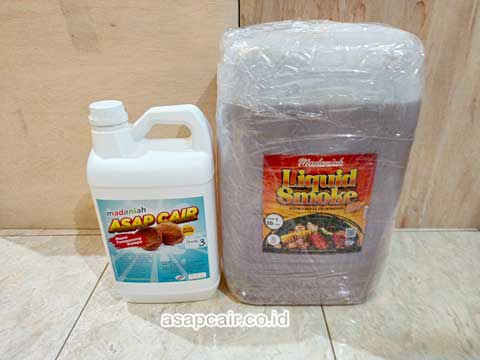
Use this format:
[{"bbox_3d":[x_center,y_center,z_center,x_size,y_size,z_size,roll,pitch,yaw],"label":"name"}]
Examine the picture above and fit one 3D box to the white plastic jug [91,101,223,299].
[{"bbox_3d":[-0.131,0.035,0.543,0.184,0.337,0.131,-2,26,-1],"label":"white plastic jug"}]

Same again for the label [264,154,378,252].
[{"bbox_3d":[0.110,0.040,0.466,0.152,0.163,0.010,0,26,1],"label":"label"}]

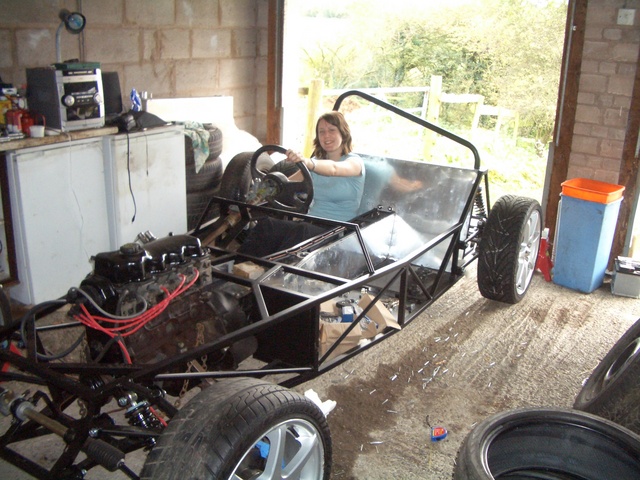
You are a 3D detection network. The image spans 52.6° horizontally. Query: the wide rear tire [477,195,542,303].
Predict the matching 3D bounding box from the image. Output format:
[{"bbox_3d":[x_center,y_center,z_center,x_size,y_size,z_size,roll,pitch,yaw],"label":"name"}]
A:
[{"bbox_3d":[1.055,0.053,3.567,0.200,0.595,0.595,12,21,30],"label":"wide rear tire"}]

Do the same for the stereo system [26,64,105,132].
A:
[{"bbox_3d":[-1.420,-0.800,3.640,0.300,0.322,0.270,15,23,35],"label":"stereo system"}]

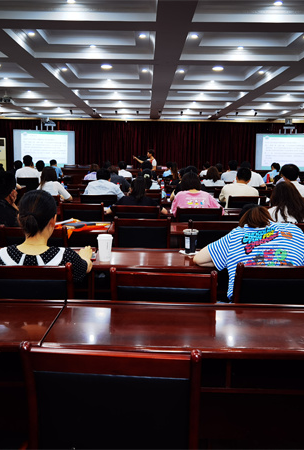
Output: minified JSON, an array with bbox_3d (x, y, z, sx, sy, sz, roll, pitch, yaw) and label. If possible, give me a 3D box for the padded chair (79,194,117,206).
[{"bbox_3d":[-0.642,0.077,5.696,0.470,0.920,0.530,1,9,0],"label":"padded chair"}]

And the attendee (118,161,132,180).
[{"bbox_3d":[-0.664,-0.783,10.792,0.500,1.352,0.720,1,8,2],"label":"attendee"}]

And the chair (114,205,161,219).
[{"bbox_3d":[-0.153,0.230,4.740,0.470,0.920,0.530,1,9,0],"label":"chair"}]

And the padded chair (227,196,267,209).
[{"bbox_3d":[1.185,0.070,6.195,0.490,0.898,0.551,1,8,0],"label":"padded chair"}]

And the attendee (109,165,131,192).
[{"bbox_3d":[-0.500,-0.317,7.207,0.500,1.220,0.800,1,8,0],"label":"attendee"}]

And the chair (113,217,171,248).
[{"bbox_3d":[-0.082,0.368,3.914,0.490,0.898,0.551,1,8,0],"label":"chair"}]

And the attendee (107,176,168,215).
[{"bbox_3d":[-0.143,0.046,4.987,0.620,1.160,0.800,1,8,0],"label":"attendee"}]

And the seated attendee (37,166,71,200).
[{"bbox_3d":[-1.266,-0.126,6.104,0.490,1.234,0.734,2,8,5],"label":"seated attendee"}]

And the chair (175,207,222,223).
[{"bbox_3d":[0.446,0.254,4.796,0.490,0.898,0.551,1,8,0],"label":"chair"}]

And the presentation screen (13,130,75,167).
[{"bbox_3d":[-3.343,-2.343,14.486,1.920,1.140,0.100,-2,9,-18],"label":"presentation screen"}]

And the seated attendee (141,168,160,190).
[{"bbox_3d":[-0.012,-0.246,6.994,0.460,1.180,0.750,1,9,0],"label":"seated attendee"}]

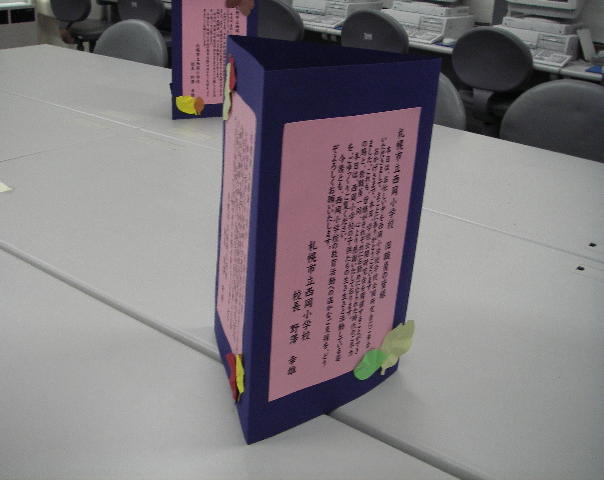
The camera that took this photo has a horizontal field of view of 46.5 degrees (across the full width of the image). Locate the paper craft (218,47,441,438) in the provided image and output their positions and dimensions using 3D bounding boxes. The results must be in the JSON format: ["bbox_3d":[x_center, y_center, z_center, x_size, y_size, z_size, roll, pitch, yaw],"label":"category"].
[{"bbox_3d":[-0.022,-0.022,0.801,0.241,0.390,0.206,-16,30,-39],"label":"paper craft"}]

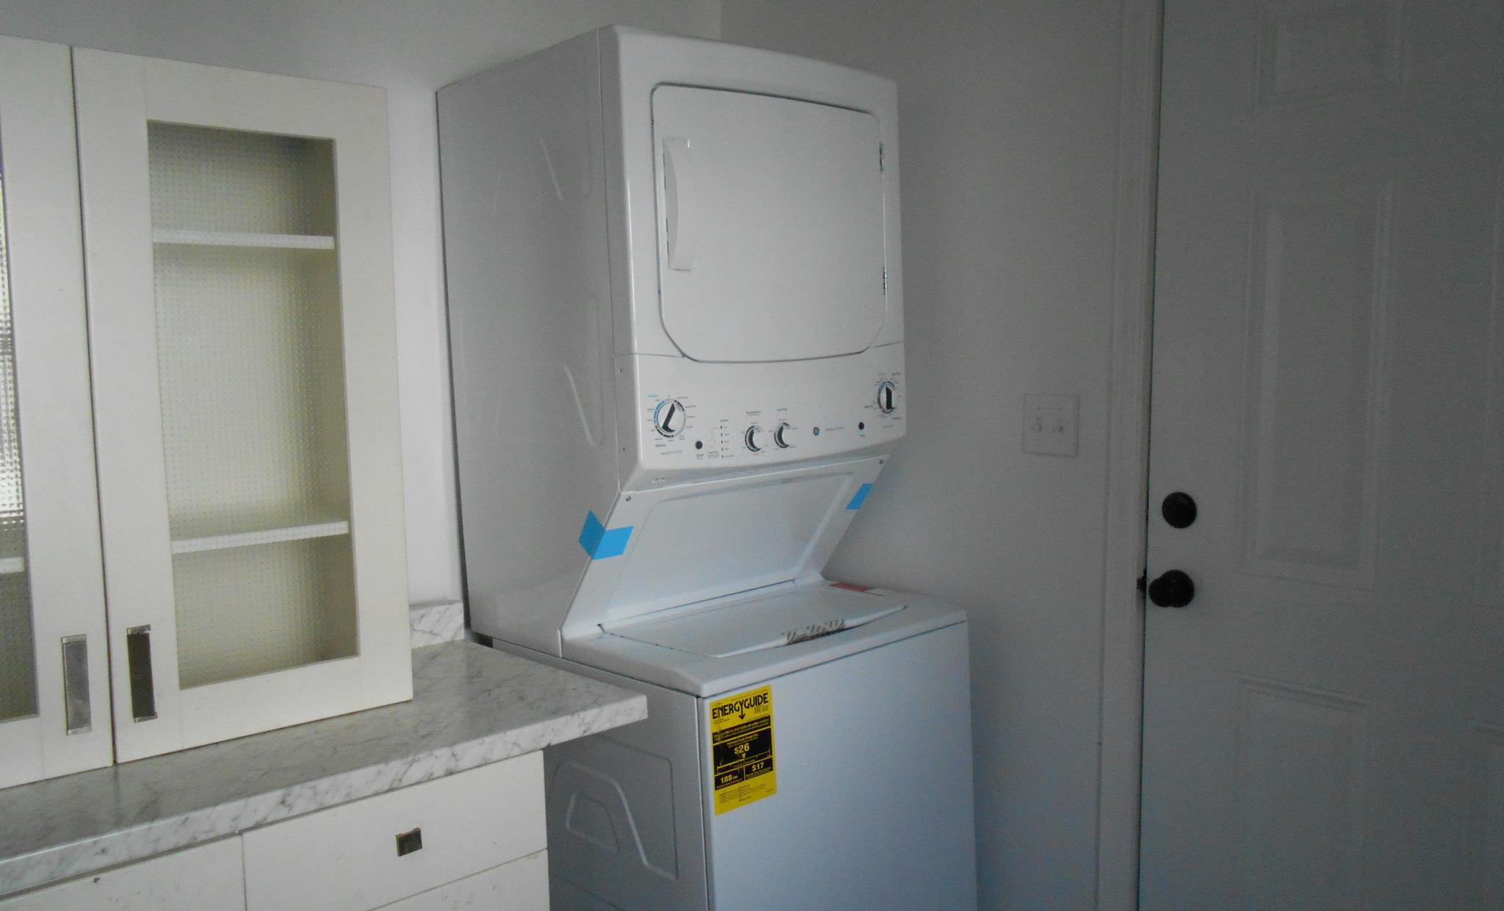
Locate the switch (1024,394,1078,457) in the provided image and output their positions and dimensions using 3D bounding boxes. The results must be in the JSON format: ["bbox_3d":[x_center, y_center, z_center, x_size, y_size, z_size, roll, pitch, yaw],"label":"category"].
[{"bbox_3d":[0.571,-0.058,2.158,0.015,0.115,0.117,-6,8,-42],"label":"switch"}]

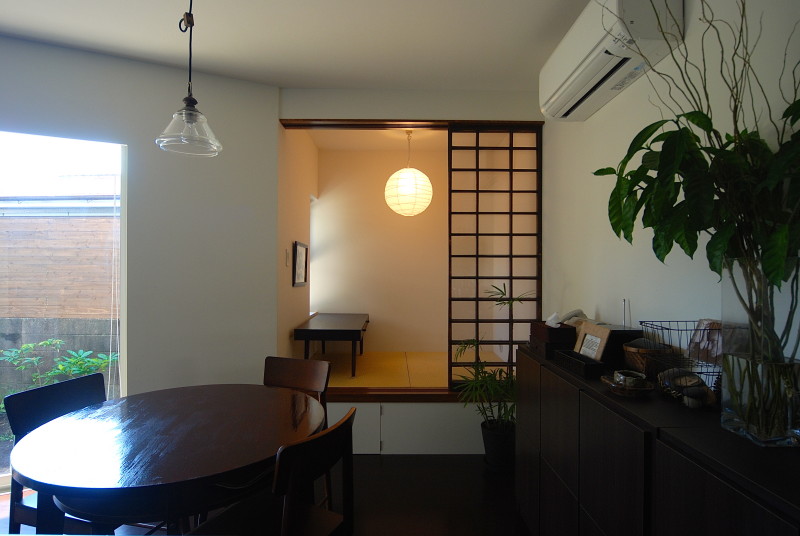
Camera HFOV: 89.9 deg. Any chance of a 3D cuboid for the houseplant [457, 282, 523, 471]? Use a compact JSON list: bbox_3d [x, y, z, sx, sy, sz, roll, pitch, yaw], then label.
[{"bbox_3d":[0.592,0.712,2.594,0.480,1.197,0.450,0,0,0],"label":"houseplant"}]

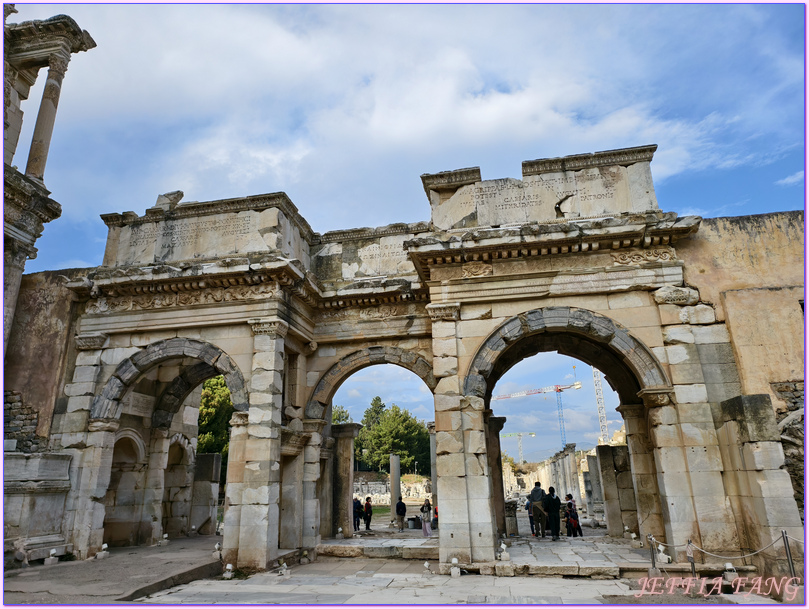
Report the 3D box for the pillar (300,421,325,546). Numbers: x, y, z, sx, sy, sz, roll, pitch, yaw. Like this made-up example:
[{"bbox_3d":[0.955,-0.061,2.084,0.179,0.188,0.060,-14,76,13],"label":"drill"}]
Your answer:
[{"bbox_3d":[-3.179,6.184,18.868,0.660,4.189,0.620,-5,-17,9],"label":"pillar"}]

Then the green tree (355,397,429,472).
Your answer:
[{"bbox_3d":[-2.048,21.142,86.071,11.000,12.000,10.000,-5,-18,10],"label":"green tree"}]

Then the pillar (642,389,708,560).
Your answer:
[{"bbox_3d":[6.297,3.999,12.827,0.750,3.860,0.750,-5,-19,10],"label":"pillar"}]

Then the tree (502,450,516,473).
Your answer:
[{"bbox_3d":[16.084,25.533,84.791,4.000,5.200,4.000,-5,-17,9],"label":"tree"}]

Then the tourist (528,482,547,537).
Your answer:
[{"bbox_3d":[4.552,6.998,18.351,0.580,1.760,0.360,-5,-17,10],"label":"tourist"}]

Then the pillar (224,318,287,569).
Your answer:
[{"bbox_3d":[-4.054,3.685,15.067,1.300,6.600,0.850,-5,-19,10],"label":"pillar"}]

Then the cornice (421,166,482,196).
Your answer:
[{"bbox_3d":[1.462,-3.666,16.495,1.800,0.460,1.000,-5,-19,10],"label":"cornice"}]

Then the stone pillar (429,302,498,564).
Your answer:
[{"bbox_3d":[1.449,3.179,14.130,1.410,6.500,0.850,-5,-19,10],"label":"stone pillar"}]

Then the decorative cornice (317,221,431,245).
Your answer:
[{"bbox_3d":[-1.181,-2.712,21.160,4.650,0.620,0.750,-5,-17,9],"label":"decorative cornice"}]

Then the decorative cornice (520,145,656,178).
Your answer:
[{"bbox_3d":[5.366,-4.029,15.725,3.710,0.460,0.800,-5,-19,10],"label":"decorative cornice"}]

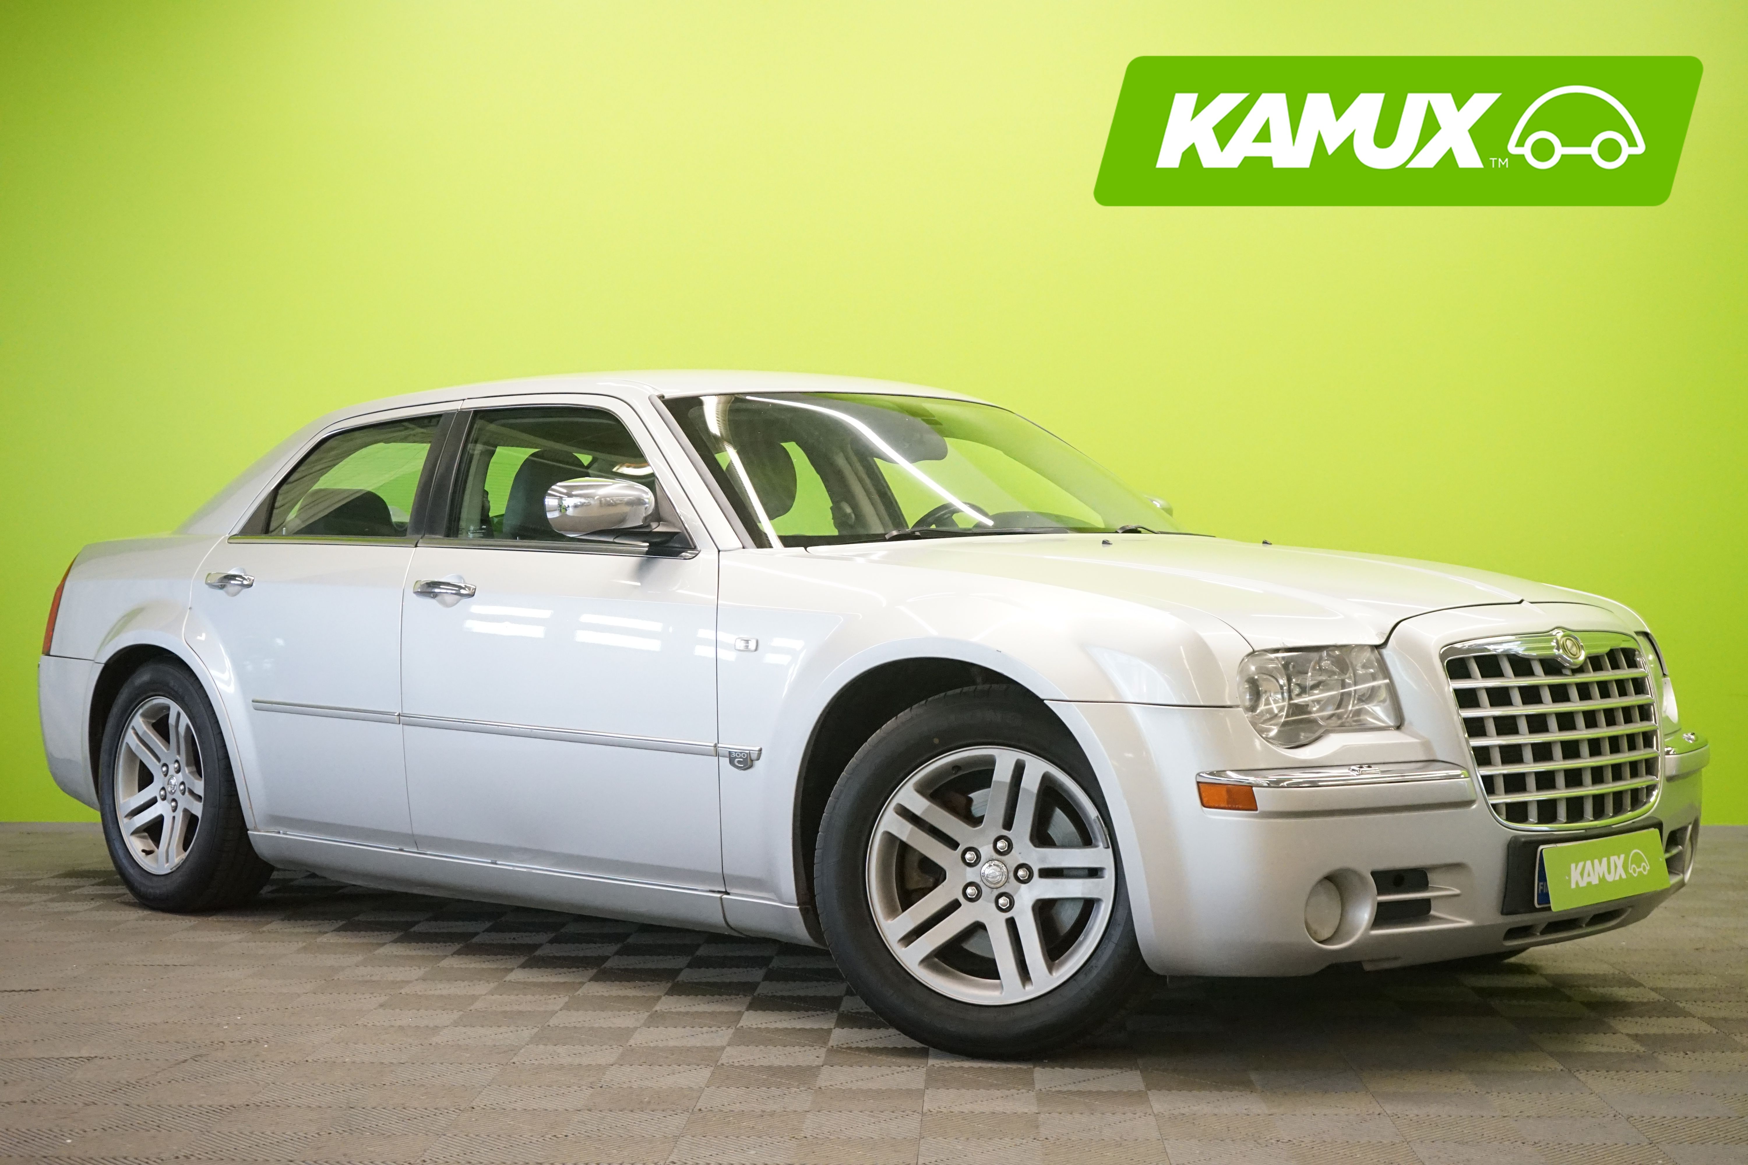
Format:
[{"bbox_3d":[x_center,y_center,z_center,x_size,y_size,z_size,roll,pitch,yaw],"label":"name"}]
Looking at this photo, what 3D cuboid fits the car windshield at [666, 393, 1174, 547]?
[{"bbox_3d":[0.187,-0.262,5.859,1.400,0.120,0.770,0,33,-45],"label":"car windshield"}]

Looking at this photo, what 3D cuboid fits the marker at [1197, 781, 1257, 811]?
[{"bbox_3d":[0.612,0.370,4.218,0.105,0.048,0.035,0,0,23],"label":"marker"}]

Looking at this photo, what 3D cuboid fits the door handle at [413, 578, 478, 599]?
[{"bbox_3d":[-1.025,0.018,5.775,0.250,0.042,0.050,0,0,45],"label":"door handle"}]

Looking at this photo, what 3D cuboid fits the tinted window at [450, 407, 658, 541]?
[{"bbox_3d":[-0.732,-0.253,5.668,0.911,0.386,0.050,0,-23,45],"label":"tinted window"}]

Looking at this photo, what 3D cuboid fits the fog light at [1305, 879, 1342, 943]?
[{"bbox_3d":[0.798,0.587,4.352,0.055,0.112,0.112,0,0,44],"label":"fog light"}]

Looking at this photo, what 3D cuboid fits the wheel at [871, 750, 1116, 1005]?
[{"bbox_3d":[0.246,0.564,4.694,0.490,0.490,0.190,0,0,18],"label":"wheel"}]

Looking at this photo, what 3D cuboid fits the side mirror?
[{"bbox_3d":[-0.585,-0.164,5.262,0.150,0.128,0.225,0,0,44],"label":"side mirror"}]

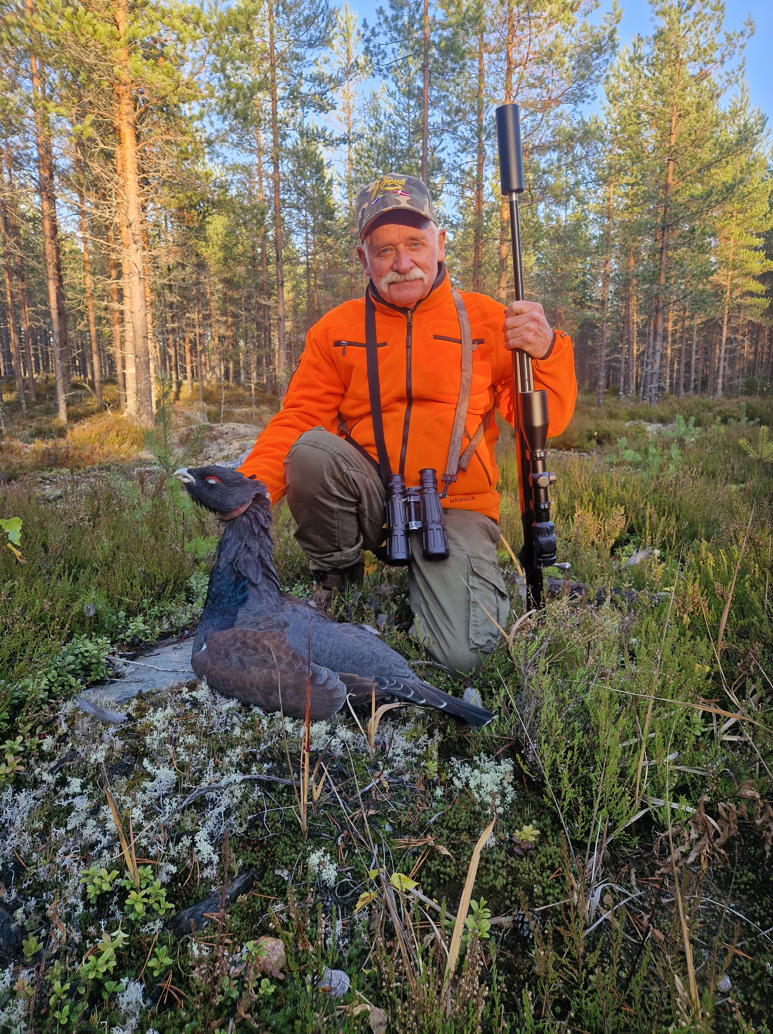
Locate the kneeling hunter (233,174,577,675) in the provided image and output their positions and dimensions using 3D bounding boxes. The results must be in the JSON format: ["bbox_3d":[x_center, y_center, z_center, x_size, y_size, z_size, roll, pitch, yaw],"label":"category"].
[{"bbox_3d":[0.054,-0.203,1.670,0.780,1.120,0.720,0,10,4],"label":"kneeling hunter"}]

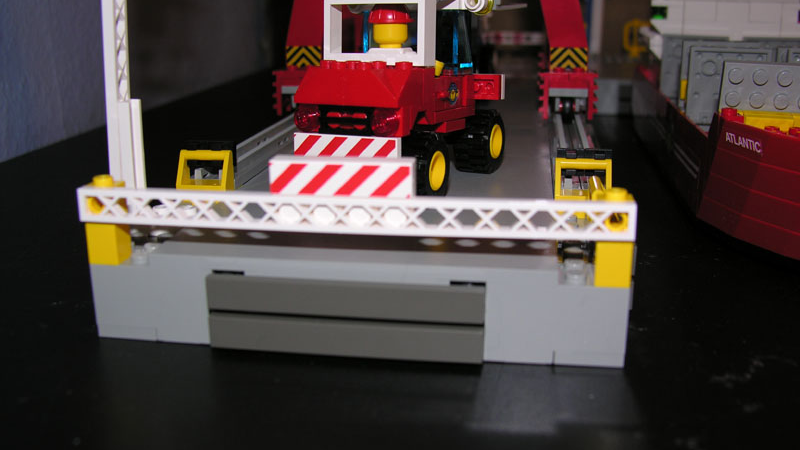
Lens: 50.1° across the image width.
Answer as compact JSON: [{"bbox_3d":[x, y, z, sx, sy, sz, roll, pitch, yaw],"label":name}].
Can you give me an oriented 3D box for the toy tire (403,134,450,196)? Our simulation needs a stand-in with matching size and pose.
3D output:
[{"bbox_3d":[0.005,-0.016,0.242,0.012,0.021,0.021,7,17,24],"label":"toy tire"}]

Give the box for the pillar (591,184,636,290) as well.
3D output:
[{"bbox_3d":[0.047,0.003,0.188,0.008,0.021,0.008,2,16,9],"label":"pillar"}]

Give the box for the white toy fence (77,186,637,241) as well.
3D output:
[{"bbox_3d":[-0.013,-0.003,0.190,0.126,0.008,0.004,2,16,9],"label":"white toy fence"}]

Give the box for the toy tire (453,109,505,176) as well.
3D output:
[{"bbox_3d":[0.027,-0.028,0.287,0.012,0.021,0.021,7,17,24],"label":"toy tire"}]

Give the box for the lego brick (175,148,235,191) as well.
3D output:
[{"bbox_3d":[-0.059,-0.014,0.257,0.016,0.016,0.010,2,16,9],"label":"lego brick"}]

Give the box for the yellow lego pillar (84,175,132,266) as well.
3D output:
[{"bbox_3d":[-0.070,-0.001,0.206,0.008,0.021,0.008,2,16,9],"label":"yellow lego pillar"}]

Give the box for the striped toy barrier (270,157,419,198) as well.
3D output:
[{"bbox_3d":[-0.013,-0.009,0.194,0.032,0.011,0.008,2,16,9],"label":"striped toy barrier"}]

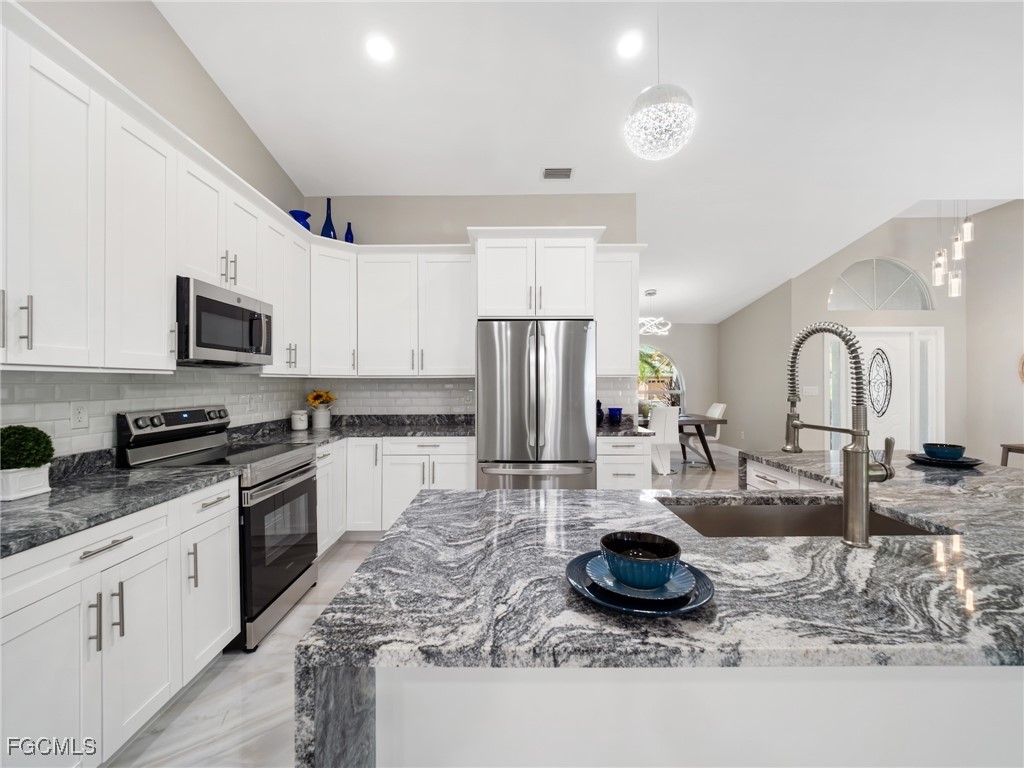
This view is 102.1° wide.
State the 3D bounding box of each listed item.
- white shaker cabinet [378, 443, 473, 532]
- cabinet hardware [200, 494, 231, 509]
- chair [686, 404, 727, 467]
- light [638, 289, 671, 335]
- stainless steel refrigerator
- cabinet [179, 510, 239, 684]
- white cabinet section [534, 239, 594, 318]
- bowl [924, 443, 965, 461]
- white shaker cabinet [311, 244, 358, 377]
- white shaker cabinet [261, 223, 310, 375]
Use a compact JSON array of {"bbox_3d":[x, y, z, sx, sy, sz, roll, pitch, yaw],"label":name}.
[{"bbox_3d":[-0.665,0.834,3.677,0.761,0.817,0.635,0,0,0],"label":"white shaker cabinet"},{"bbox_3d":[-1.321,0.528,1.847,0.036,0.013,0.178,0,0,0],"label":"cabinet hardware"},{"bbox_3d":[3.115,0.812,6.777,0.645,0.978,0.454,0,0,0],"label":"chair"},{"bbox_3d":[2.232,-1.164,6.680,0.660,0.745,0.660,0,0,-1],"label":"light"},{"bbox_3d":[0.189,0.413,3.540,0.917,1.799,0.847,0,0,0],"label":"stainless steel refrigerator"},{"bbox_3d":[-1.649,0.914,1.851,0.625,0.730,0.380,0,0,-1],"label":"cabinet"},{"bbox_3d":[0.417,-0.835,3.570,0.460,0.620,0.620,0,0,0],"label":"white cabinet section"},{"bbox_3d":[2.301,0.358,2.207,0.158,0.067,0.158,0,0,-1],"label":"bowl"},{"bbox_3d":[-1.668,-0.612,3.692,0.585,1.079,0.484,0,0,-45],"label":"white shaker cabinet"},{"bbox_3d":[-1.855,-0.620,3.137,0.315,1.117,0.660,0,0,-1],"label":"white shaker cabinet"}]

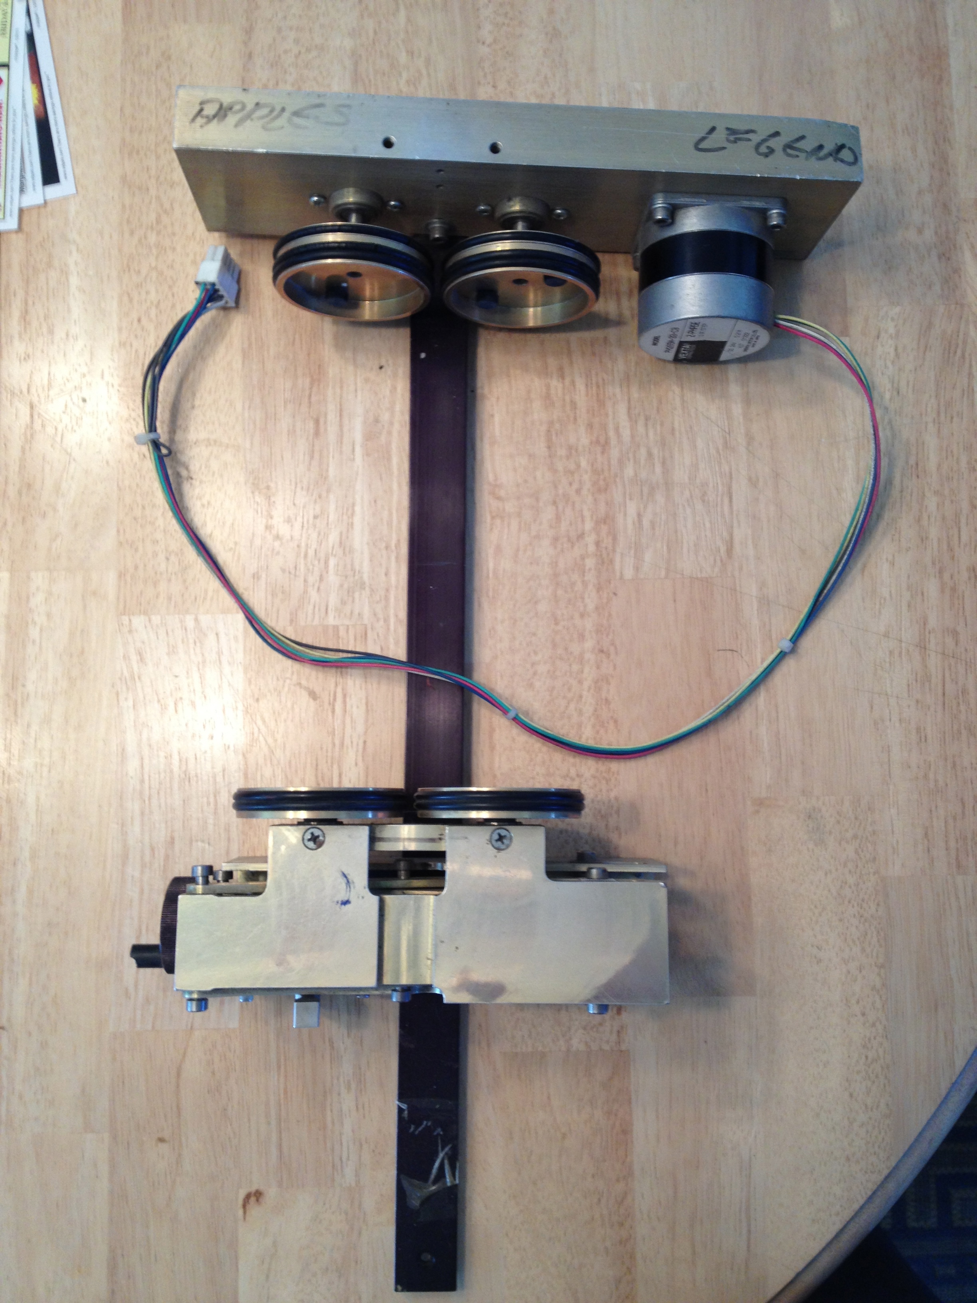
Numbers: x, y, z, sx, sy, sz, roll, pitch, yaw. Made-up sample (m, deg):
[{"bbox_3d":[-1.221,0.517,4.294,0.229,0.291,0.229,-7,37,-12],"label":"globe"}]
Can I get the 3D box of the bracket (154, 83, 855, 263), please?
[{"bbox_3d":[0.012,-0.202,0.563,0.273,0.079,0.025,2,84,-2],"label":"bracket"}]

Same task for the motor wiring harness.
[{"bbox_3d":[0.011,-0.057,0.568,0.321,0.039,0.202,2,84,-2],"label":"motor wiring harness"}]

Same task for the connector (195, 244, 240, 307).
[{"bbox_3d":[-0.119,-0.166,0.582,0.010,0.021,0.018,6,80,10],"label":"connector"}]

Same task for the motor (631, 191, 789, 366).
[{"bbox_3d":[0.094,-0.159,0.566,0.057,0.057,0.054,2,84,-2],"label":"motor"}]

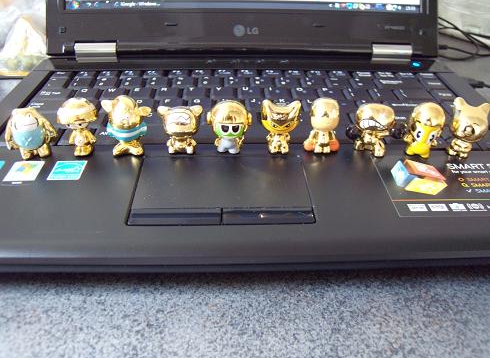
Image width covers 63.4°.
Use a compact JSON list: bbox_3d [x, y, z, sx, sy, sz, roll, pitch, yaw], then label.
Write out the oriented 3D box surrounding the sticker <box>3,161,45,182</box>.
[{"bbox_3d":[-0.118,-0.004,0.212,0.018,0.001,0.017,0,40,-1],"label":"sticker"}]

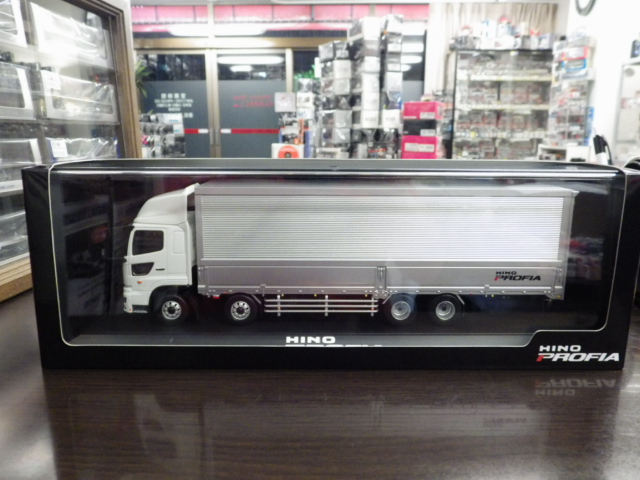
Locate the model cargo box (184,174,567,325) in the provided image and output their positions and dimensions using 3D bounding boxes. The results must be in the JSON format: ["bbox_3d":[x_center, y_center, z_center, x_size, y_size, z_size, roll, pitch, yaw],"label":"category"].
[{"bbox_3d":[0.039,0.006,0.339,0.231,0.086,0.059,0,11,-2],"label":"model cargo box"}]

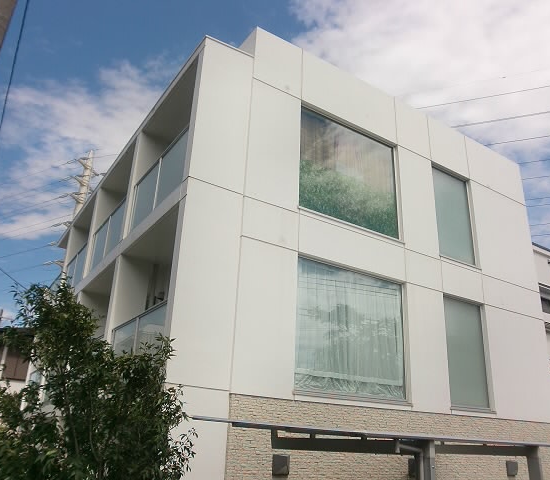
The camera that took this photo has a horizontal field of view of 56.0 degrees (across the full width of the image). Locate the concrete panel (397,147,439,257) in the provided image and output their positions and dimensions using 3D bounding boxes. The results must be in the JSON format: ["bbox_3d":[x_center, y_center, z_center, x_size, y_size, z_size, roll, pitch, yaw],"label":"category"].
[{"bbox_3d":[2.855,-0.738,10.558,1.027,2.273,0.200,16,-26,-30],"label":"concrete panel"}]

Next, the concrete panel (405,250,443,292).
[{"bbox_3d":[2.825,0.610,9.993,1.053,0.665,0.100,16,-25,-31],"label":"concrete panel"}]

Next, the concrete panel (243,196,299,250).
[{"bbox_3d":[-0.078,-0.220,8.165,1.067,0.665,0.100,16,-25,-31],"label":"concrete panel"}]

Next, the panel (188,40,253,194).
[{"bbox_3d":[-0.864,-2.013,8.401,0.943,2.682,0.200,16,-26,-30],"label":"panel"}]

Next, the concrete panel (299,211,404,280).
[{"bbox_3d":[1.376,0.196,9.081,2.469,0.665,0.100,16,-25,-31],"label":"concrete panel"}]

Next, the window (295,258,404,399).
[{"bbox_3d":[1.221,1.584,8.665,2.467,2.117,0.120,16,-25,-31],"label":"window"}]

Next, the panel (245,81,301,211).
[{"bbox_3d":[-0.044,-1.582,8.821,1.048,2.273,0.200,16,-26,-30],"label":"panel"}]

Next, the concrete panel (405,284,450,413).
[{"bbox_3d":[2.768,1.970,9.466,1.053,2.254,0.100,16,-25,-31],"label":"concrete panel"}]

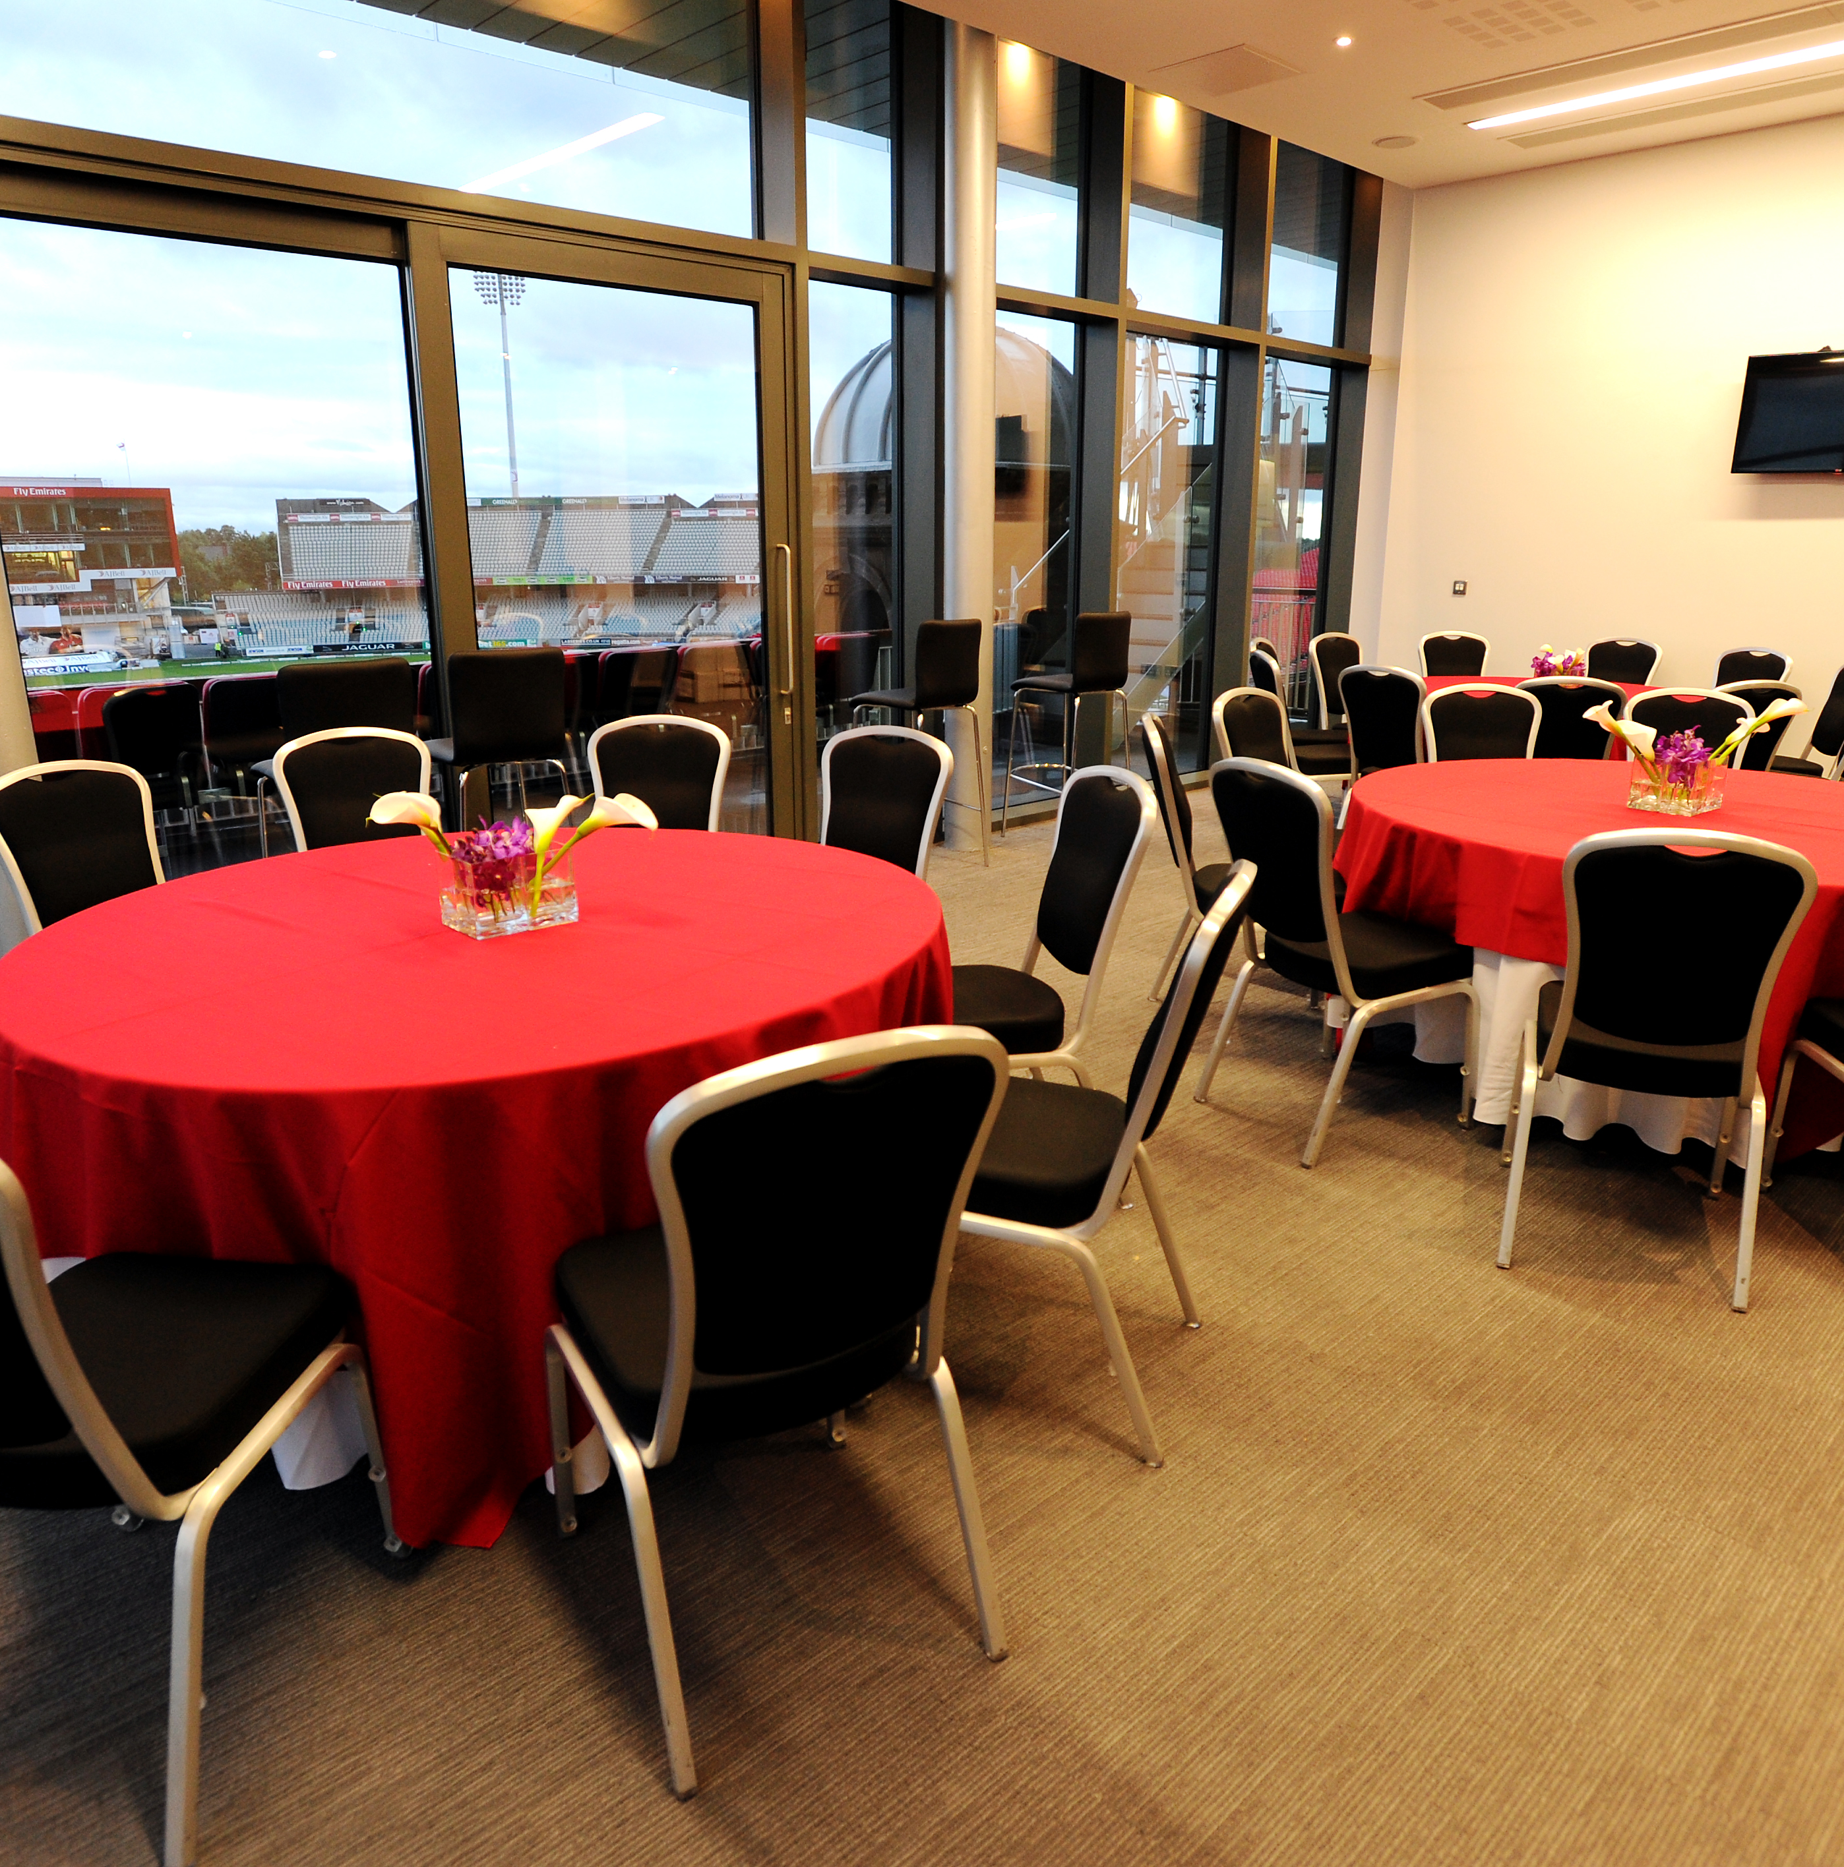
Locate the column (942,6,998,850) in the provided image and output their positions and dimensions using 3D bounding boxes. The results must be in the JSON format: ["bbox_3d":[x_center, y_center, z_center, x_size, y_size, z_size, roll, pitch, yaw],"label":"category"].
[{"bbox_3d":[0.212,-2.134,6.094,0.240,3.550,0.240,0,16,0],"label":"column"}]

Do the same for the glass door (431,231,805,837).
[{"bbox_3d":[-1.125,-1.338,5.225,1.581,2.436,0.080,-15,22,-40],"label":"glass door"}]

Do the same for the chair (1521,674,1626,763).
[{"bbox_3d":[2.663,-0.656,5.664,0.460,0.930,0.560,4,17,14],"label":"chair"}]

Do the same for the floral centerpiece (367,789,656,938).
[{"bbox_3d":[-0.790,-0.147,2.573,0.534,0.257,0.302,-4,17,-11],"label":"floral centerpiece"}]

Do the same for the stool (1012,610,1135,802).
[{"bbox_3d":[0.748,-1.035,6.678,0.490,1.110,0.450,15,22,43],"label":"stool"}]

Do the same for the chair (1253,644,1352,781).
[{"bbox_3d":[1.927,-0.919,6.576,0.560,0.940,0.470,-1,16,-4],"label":"chair"}]

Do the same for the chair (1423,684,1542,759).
[{"bbox_3d":[1.936,-0.345,4.477,0.455,0.945,0.575,0,16,0],"label":"chair"}]

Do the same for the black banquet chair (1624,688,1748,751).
[{"bbox_3d":[2.665,-0.367,4.713,0.464,0.948,0.570,8,18,26],"label":"black banquet chair"}]

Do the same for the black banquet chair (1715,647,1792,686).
[{"bbox_3d":[4.000,-0.978,6.765,0.560,0.940,0.470,-7,18,-22],"label":"black banquet chair"}]

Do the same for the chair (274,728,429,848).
[{"bbox_3d":[-1.471,-0.053,3.643,0.470,0.940,0.560,-10,19,-29],"label":"chair"}]

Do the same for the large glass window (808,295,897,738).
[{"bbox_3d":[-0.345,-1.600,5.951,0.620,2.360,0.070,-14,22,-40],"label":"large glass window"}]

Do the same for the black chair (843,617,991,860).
[{"bbox_3d":[-0.006,-0.846,5.985,0.450,1.100,0.500,-14,22,-40],"label":"black chair"}]

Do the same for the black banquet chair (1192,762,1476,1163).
[{"bbox_3d":[1.088,0.017,3.424,0.570,0.963,0.464,-8,18,-25],"label":"black banquet chair"}]

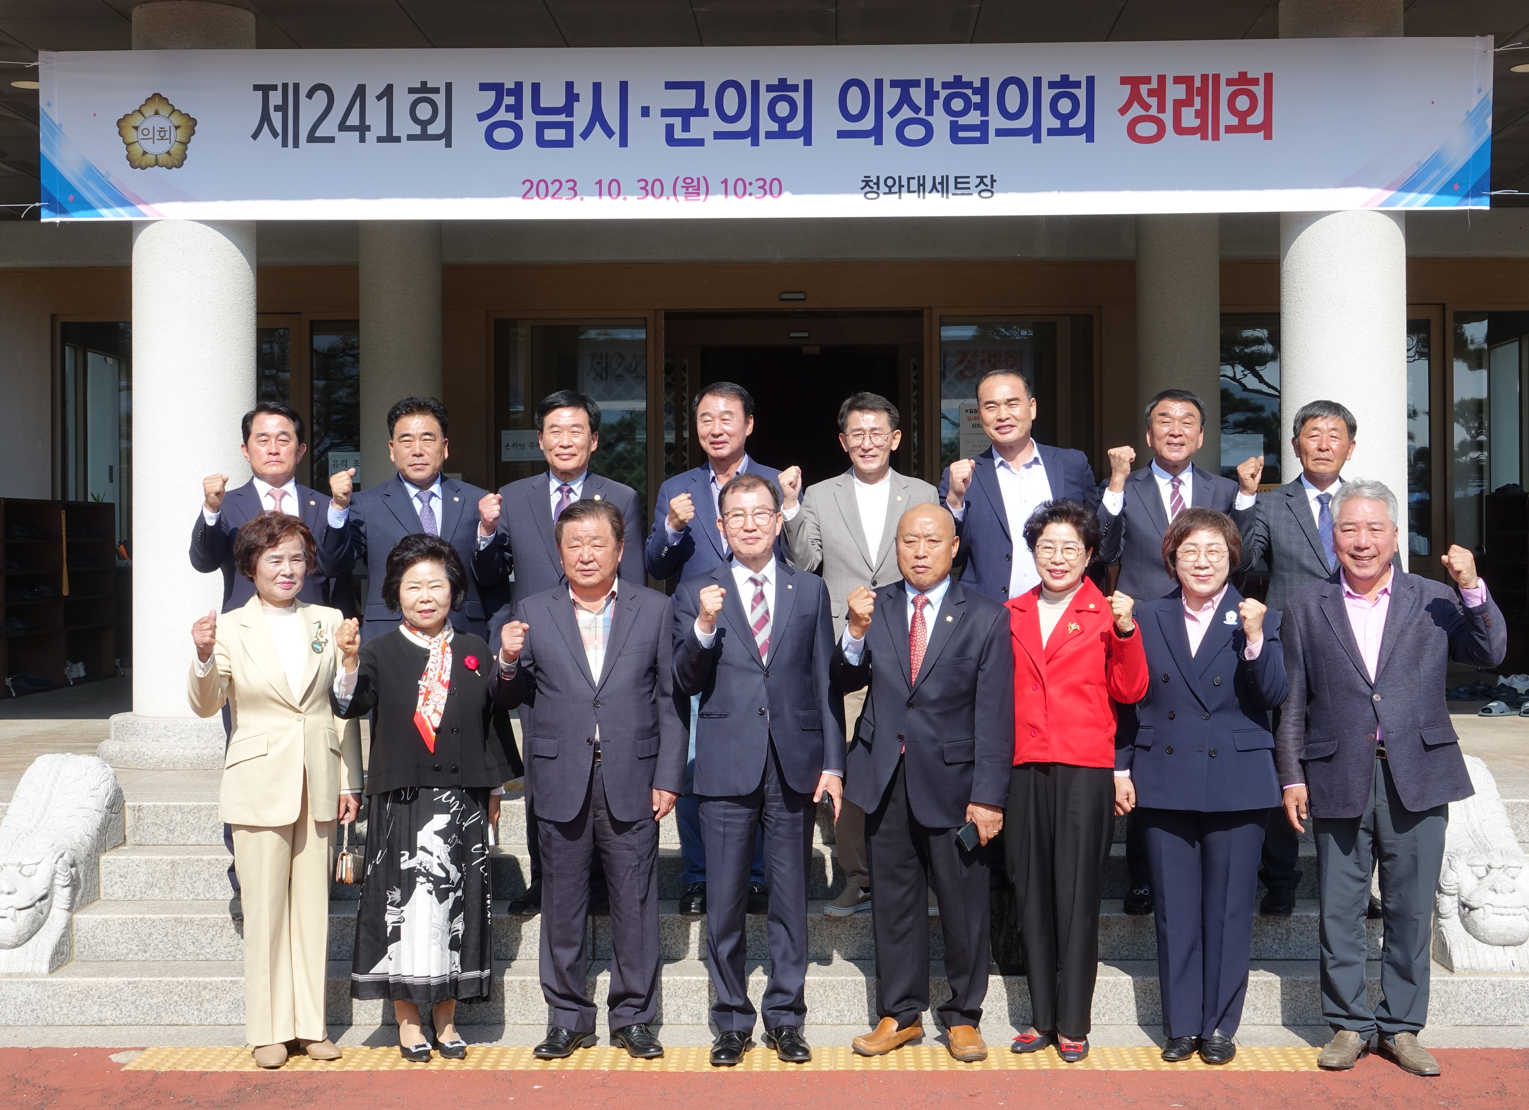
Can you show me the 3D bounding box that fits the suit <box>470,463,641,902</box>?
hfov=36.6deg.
[{"bbox_3d":[-0.686,0.427,7.720,0.578,1.436,0.400,0,0,2],"label":"suit"}]

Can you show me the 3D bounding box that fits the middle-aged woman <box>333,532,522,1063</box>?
[{"bbox_3d":[-1.002,0.710,6.880,0.561,1.552,0.420,0,0,-10],"label":"middle-aged woman"}]

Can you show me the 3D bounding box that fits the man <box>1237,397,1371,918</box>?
[{"bbox_3d":[1.826,0.334,7.720,0.504,1.712,0.420,0,0,5],"label":"man"}]

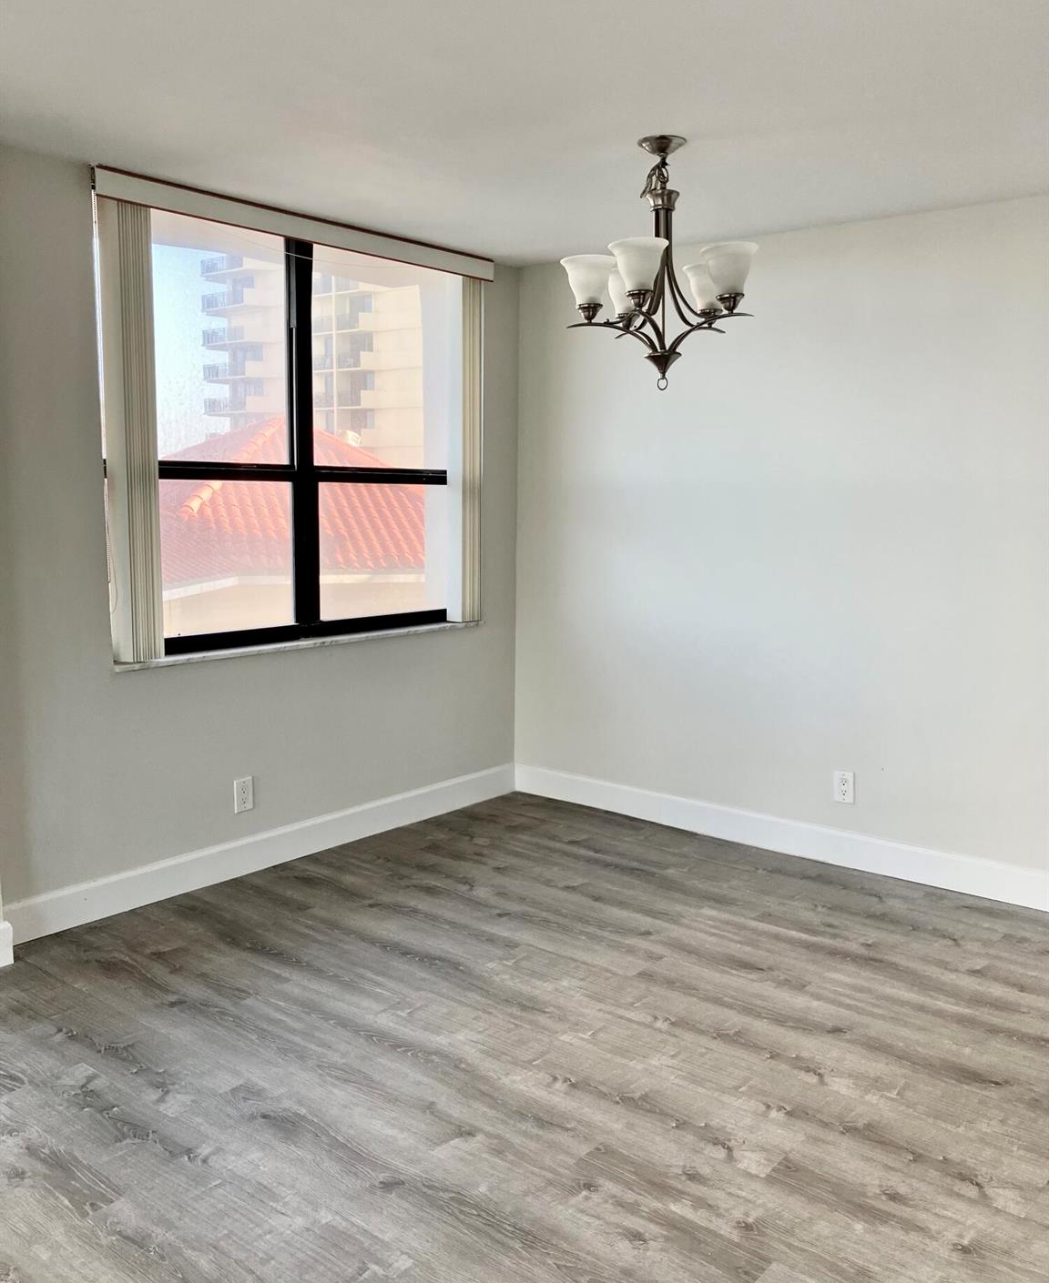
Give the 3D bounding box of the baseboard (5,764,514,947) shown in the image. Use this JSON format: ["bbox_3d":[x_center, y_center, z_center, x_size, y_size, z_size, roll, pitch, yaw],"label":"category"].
[{"bbox_3d":[-0.849,0.776,4.491,0.016,0.140,2.500,7,10,39],"label":"baseboard"}]

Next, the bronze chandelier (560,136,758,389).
[{"bbox_3d":[0.396,-1.088,3.290,0.560,0.695,0.560,1,8,0],"label":"bronze chandelier"}]

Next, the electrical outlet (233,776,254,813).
[{"bbox_3d":[-1.047,0.575,4.223,0.008,0.122,0.079,7,10,39],"label":"electrical outlet"}]

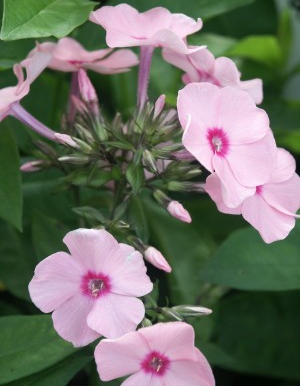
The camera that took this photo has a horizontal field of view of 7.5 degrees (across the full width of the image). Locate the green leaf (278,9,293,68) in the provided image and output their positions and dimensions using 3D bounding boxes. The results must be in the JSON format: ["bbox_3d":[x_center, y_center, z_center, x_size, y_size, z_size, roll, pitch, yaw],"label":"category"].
[{"bbox_3d":[0.039,-0.045,0.670,0.004,0.017,0.004,2,6,0],"label":"green leaf"}]

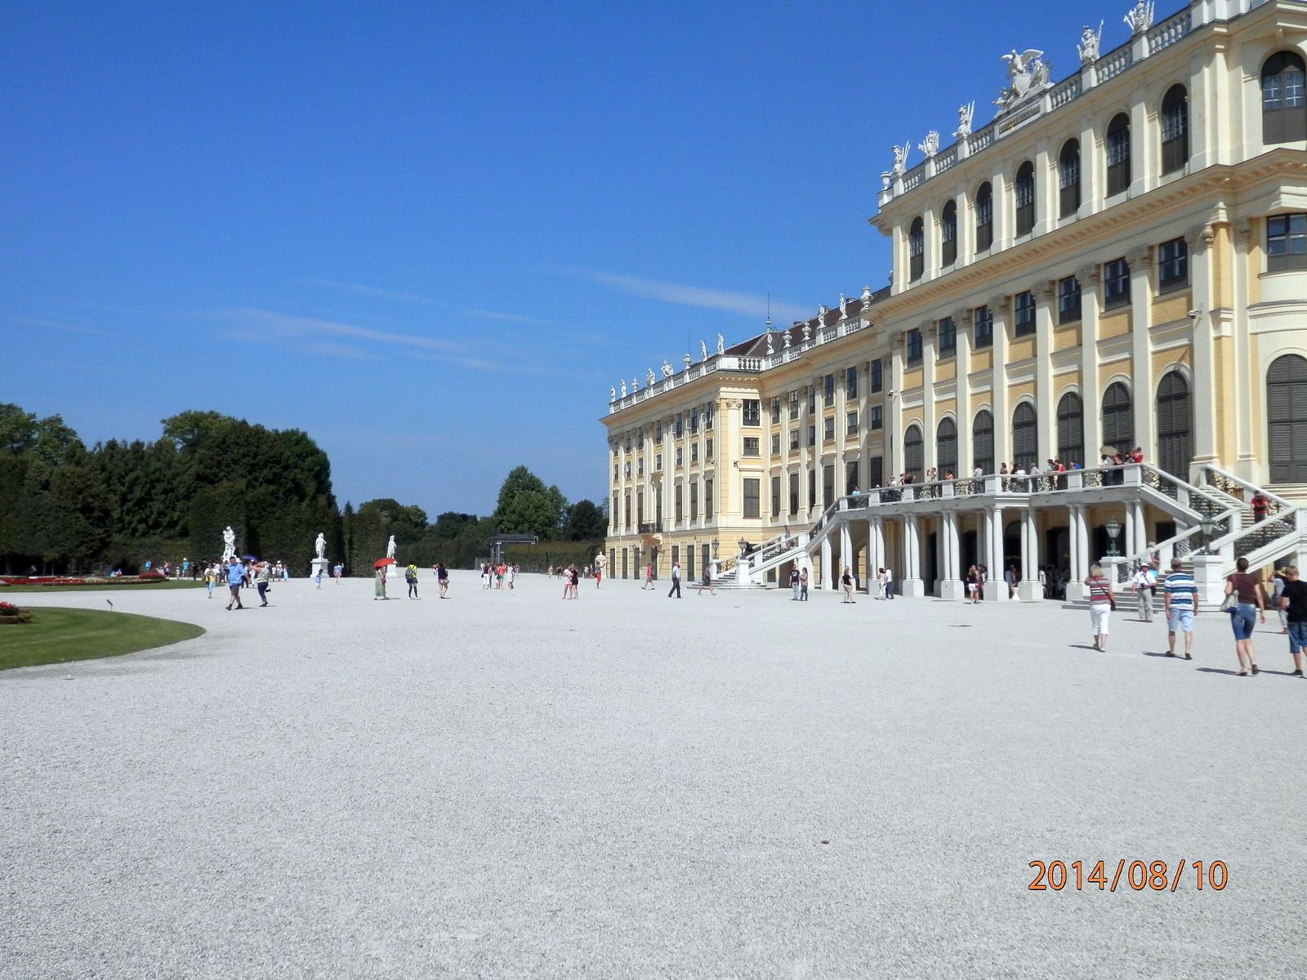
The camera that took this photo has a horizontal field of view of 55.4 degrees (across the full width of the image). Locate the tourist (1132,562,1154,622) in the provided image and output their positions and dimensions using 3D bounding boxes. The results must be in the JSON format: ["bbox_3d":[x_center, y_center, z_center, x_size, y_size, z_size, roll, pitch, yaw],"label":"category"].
[{"bbox_3d":[13.994,2.924,35.500,0.650,1.710,0.480,-1,-3,22],"label":"tourist"}]

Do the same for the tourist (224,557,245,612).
[{"bbox_3d":[-13.726,3.091,41.000,0.600,1.750,0.720,-3,-4,41],"label":"tourist"}]

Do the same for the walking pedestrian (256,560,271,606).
[{"bbox_3d":[-14.088,3.385,45.000,0.620,1.640,0.500,1,-3,-14],"label":"walking pedestrian"}]

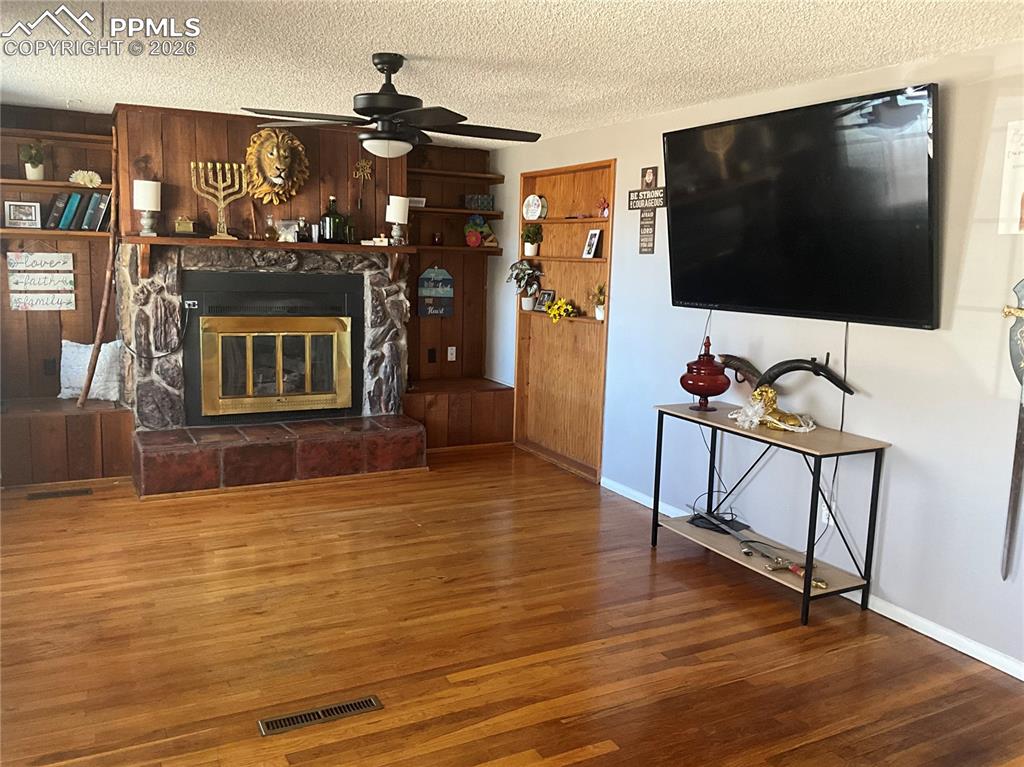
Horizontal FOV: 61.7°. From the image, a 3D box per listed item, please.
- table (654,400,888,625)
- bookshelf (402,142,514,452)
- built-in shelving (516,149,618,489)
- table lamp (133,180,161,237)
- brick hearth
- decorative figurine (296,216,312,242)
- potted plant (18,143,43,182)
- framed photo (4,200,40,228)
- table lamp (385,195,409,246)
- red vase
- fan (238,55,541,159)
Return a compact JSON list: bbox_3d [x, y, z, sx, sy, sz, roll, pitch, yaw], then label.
[{"bbox_3d":[1.149,0.554,4.037,0.414,0.730,1.082,-3,10,-28],"label":"table"},{"bbox_3d":[-0.499,-0.680,6.659,0.918,2.279,0.592,-3,10,-28],"label":"bookshelf"},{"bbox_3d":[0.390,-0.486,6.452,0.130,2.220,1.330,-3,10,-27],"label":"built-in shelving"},{"bbox_3d":[-2.310,-1.109,5.437,0.164,0.342,0.164,-3,10,-27],"label":"table lamp"},{"bbox_3d":[-1.589,0.483,6.053,1.930,0.315,0.520,-3,10,-27],"label":"brick hearth"},{"bbox_3d":[-1.378,-1.009,5.685,0.101,0.170,0.080,-3,10,-28],"label":"decorative figurine"},{"bbox_3d":[-3.146,-1.455,5.617,0.146,0.246,0.139,-3,10,-27],"label":"potted plant"},{"bbox_3d":[-3.183,-1.096,5.586,0.202,0.168,0.040,-3,10,-27],"label":"framed photo"},{"bbox_3d":[-0.790,-1.123,5.963,0.169,0.355,0.169,2,9,0],"label":"table lamp"},{"bbox_3d":[0.987,-0.059,4.391,0.261,0.366,0.261,2,9,0],"label":"red vase"},{"bbox_3d":[-0.560,-1.239,3.859,1.300,0.440,1.300,-3,10,-27],"label":"fan"}]

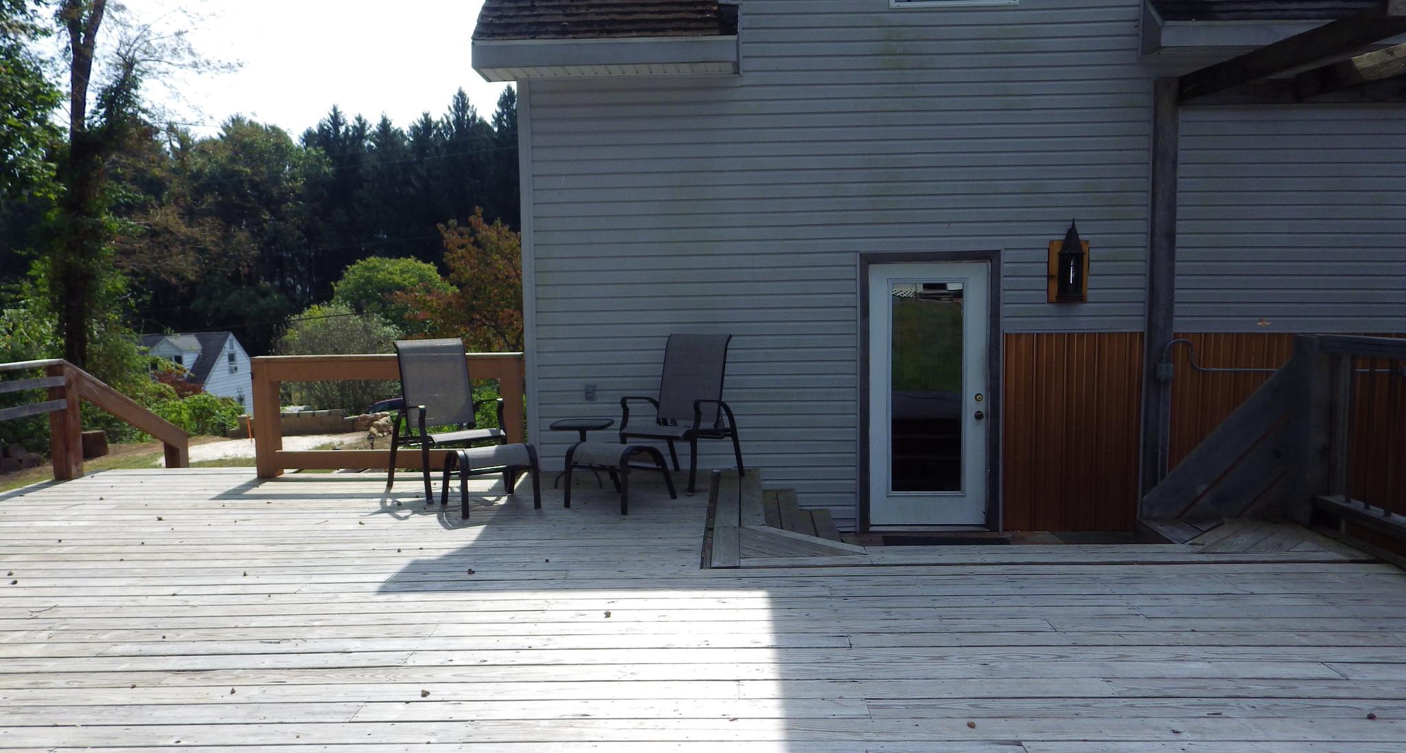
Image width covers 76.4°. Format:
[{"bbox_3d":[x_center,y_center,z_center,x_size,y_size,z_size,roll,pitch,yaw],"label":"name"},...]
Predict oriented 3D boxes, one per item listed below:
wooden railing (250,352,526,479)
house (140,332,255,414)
[{"bbox_3d":[-2.371,0.297,6.793,2.030,0.915,0.150,-1,5,1],"label":"wooden railing"},{"bbox_3d":[-33.219,0.564,54.291,8.400,6.100,6.500,-1,5,-5],"label":"house"}]

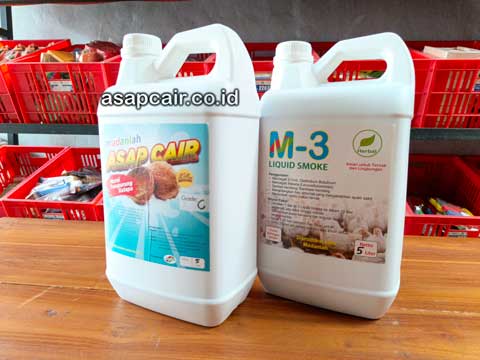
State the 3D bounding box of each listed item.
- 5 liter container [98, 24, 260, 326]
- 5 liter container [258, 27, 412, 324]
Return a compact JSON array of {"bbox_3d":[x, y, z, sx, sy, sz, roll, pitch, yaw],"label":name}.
[{"bbox_3d":[-0.070,-0.011,0.397,0.172,0.327,0.128,4,9,21],"label":"5 liter container"},{"bbox_3d":[0.121,-0.012,0.418,0.176,0.323,0.122,5,10,28],"label":"5 liter container"}]

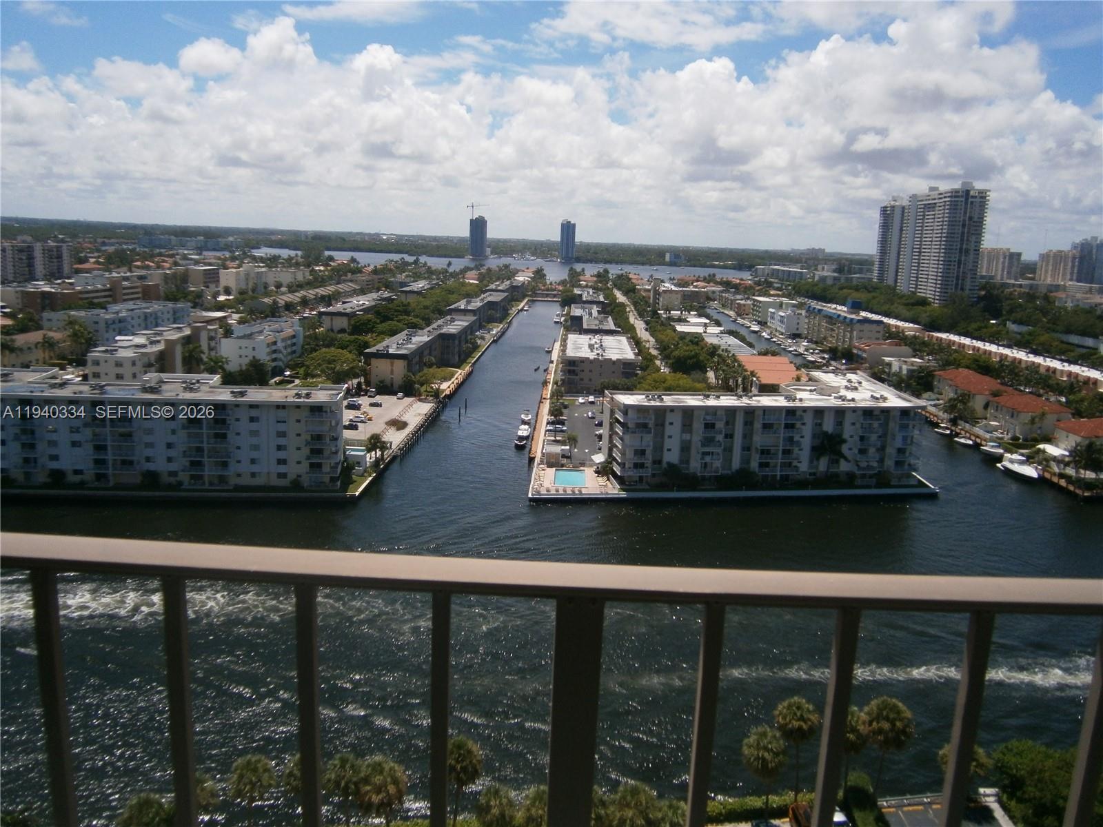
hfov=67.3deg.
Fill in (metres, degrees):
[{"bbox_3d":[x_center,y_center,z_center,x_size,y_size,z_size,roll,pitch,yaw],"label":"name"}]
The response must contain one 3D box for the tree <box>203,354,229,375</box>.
[{"bbox_3d":[-96.130,-10.976,238.763,6.600,12.400,6.600,2,12,0],"label":"tree"}]

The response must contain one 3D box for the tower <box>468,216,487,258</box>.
[{"bbox_3d":[-154.052,-374.980,1753.758,37.000,89.000,38.000,3,12,0],"label":"tower"}]

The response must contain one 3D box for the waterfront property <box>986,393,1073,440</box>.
[{"bbox_3d":[132.522,0.092,229.387,15.800,9.200,17.500,3,12,3],"label":"waterfront property"}]

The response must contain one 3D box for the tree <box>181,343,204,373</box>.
[{"bbox_3d":[-97.582,-11.790,225.690,5.700,14.300,5.700,3,12,0],"label":"tree"}]

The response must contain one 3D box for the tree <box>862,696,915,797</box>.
[{"bbox_3d":[28.168,28.823,70.940,4.200,9.700,4.200,3,12,0],"label":"tree"}]

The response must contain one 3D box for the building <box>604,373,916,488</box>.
[{"bbox_3d":[46.609,1.409,187.556,75.000,16.600,44.000,0,12,-11],"label":"building"}]

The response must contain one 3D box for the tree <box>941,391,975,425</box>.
[{"bbox_3d":[118.766,-1.599,242.966,7.600,9.600,7.200,2,12,0],"label":"tree"}]

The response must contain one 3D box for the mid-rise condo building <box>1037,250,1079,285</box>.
[{"bbox_3d":[815.231,-232.173,1334.977,54.000,62.000,22.000,2,12,0],"label":"mid-rise condo building"}]

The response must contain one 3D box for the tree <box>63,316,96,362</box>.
[{"bbox_3d":[-150.808,-22.638,264.731,9.200,14.800,9.200,3,12,0],"label":"tree"}]

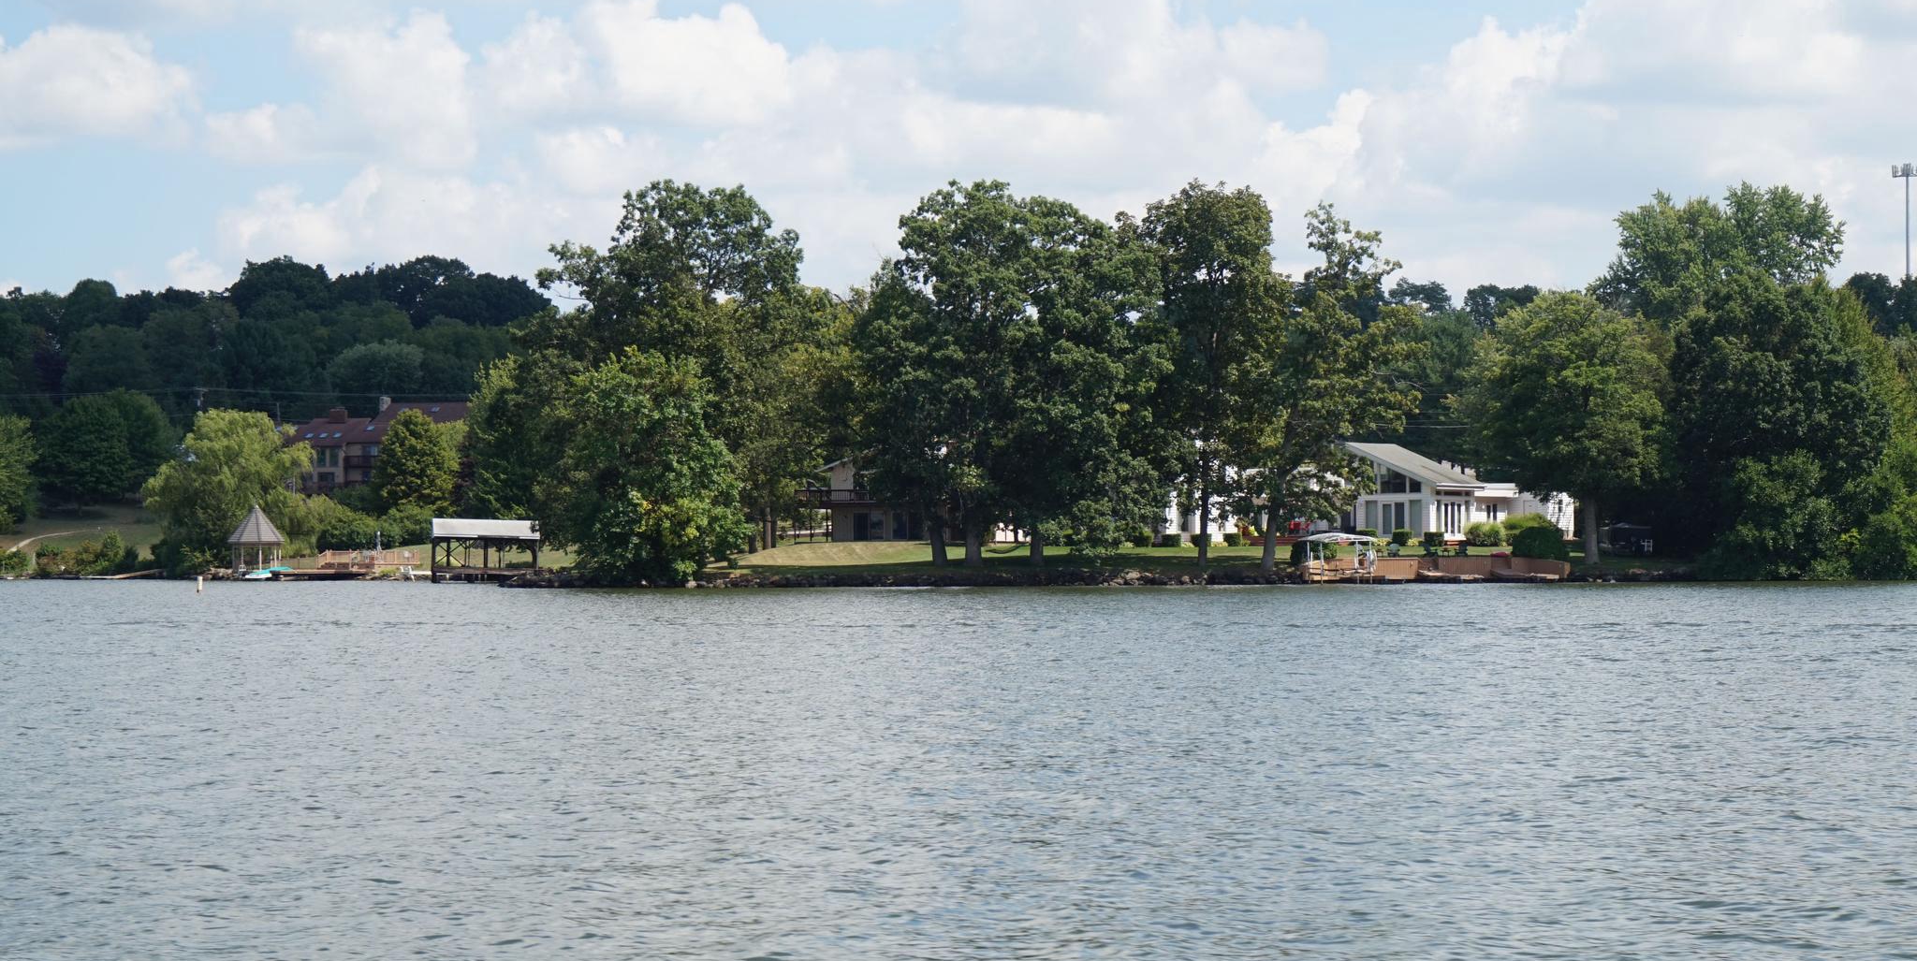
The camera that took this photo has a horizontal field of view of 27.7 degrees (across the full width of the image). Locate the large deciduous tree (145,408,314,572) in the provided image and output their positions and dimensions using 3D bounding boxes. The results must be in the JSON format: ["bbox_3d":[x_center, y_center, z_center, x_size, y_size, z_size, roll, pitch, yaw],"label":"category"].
[{"bbox_3d":[-60.900,0.940,324.000,14.400,13.800,13.000,0,-1,0],"label":"large deciduous tree"}]

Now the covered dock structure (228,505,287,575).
[{"bbox_3d":[-56.510,4.760,313.000,4.600,5.600,4.600,0,-1,0],"label":"covered dock structure"}]

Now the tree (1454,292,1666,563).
[{"bbox_3d":[38.850,-3.390,251.000,13.470,17.510,13.060,0,-1,0],"label":"tree"}]

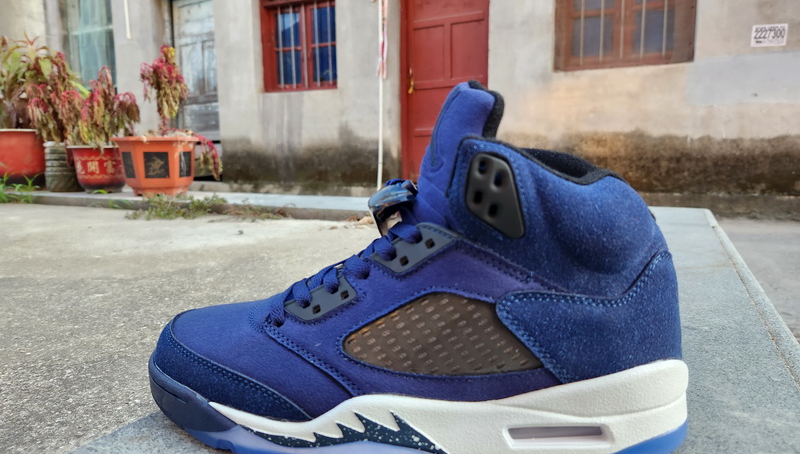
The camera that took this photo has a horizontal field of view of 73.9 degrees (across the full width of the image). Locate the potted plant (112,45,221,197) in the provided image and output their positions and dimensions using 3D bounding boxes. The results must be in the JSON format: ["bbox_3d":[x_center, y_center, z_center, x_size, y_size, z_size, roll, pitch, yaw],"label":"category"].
[{"bbox_3d":[-0.938,-0.425,2.150,0.402,0.588,0.350,-4,8,-24],"label":"potted plant"}]

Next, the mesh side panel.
[{"bbox_3d":[0.021,0.055,0.274,0.102,0.041,0.012,-1,-12,4],"label":"mesh side panel"}]

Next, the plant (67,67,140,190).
[{"bbox_3d":[-1.306,-0.430,2.351,0.287,0.548,0.270,-5,9,-29],"label":"plant"}]

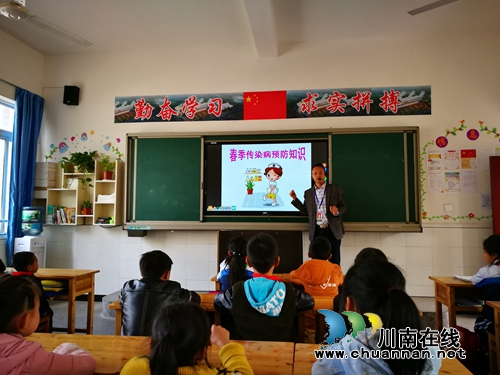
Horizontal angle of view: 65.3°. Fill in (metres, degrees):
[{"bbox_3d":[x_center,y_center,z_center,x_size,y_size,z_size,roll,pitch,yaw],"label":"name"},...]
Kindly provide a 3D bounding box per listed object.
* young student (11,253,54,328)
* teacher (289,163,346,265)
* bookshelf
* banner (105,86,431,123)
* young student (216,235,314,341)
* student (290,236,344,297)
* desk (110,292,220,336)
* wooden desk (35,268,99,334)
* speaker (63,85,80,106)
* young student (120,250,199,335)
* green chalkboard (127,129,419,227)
[{"bbox_3d":[-1.764,0.986,3.215,0.420,0.900,0.500,-2,-5,25],"label":"young student"},{"bbox_3d":[0.796,0.543,4.538,0.664,1.672,0.420,-1,-5,10],"label":"teacher"},{"bbox_3d":[-2.317,0.090,5.548,1.014,0.910,0.220,0,-5,7],"label":"bookshelf"},{"bbox_3d":[0.220,-1.141,5.442,4.413,0.393,0.020,0,-5,7],"label":"banner"},{"bbox_3d":[0.080,0.804,2.133,0.533,1.102,0.530,0,-5,7],"label":"young student"},{"bbox_3d":[0.541,0.916,3.145,0.423,1.044,0.500,0,-5,7],"label":"student"},{"bbox_3d":[-0.222,1.033,2.368,1.140,0.680,0.410,0,-5,7],"label":"desk"},{"bbox_3d":[-2.034,1.124,3.572,1.140,0.680,0.410,0,-5,7],"label":"wooden desk"},{"bbox_3d":[-2.579,-1.331,5.684,0.164,0.226,0.130,0,-5,-3],"label":"speaker"},{"bbox_3d":[-0.497,0.859,2.214,0.455,1.000,0.500,-1,-5,15],"label":"young student"},{"bbox_3d":[0.236,-0.096,5.295,3.972,1.342,0.120,0,-5,7],"label":"green chalkboard"}]

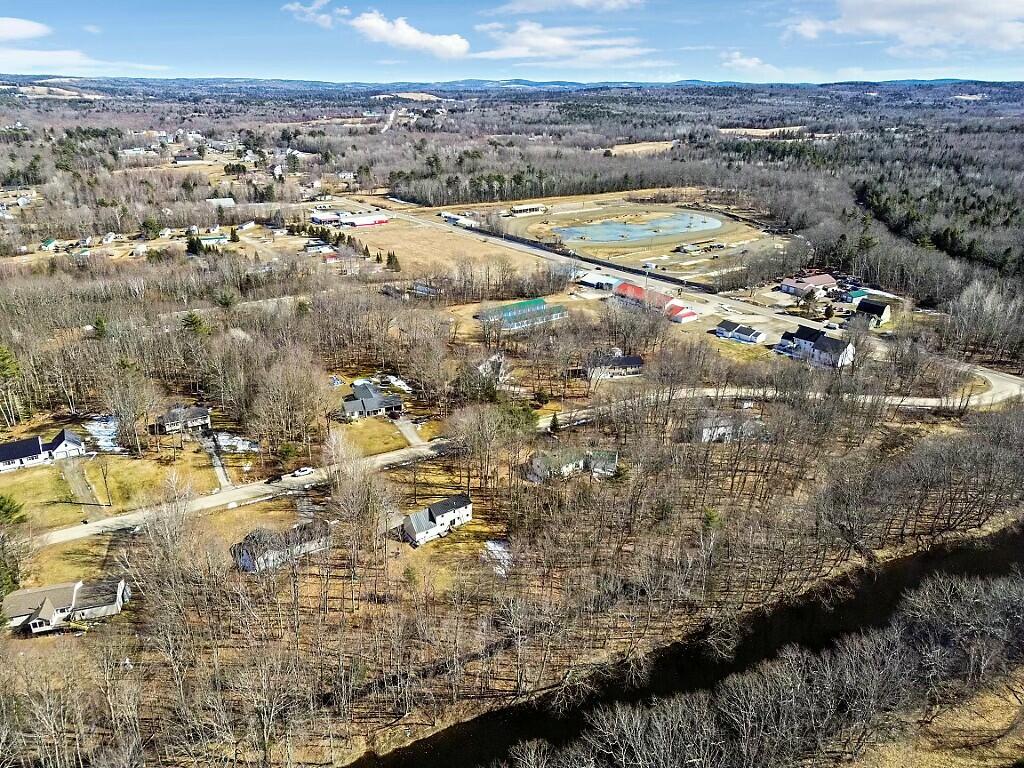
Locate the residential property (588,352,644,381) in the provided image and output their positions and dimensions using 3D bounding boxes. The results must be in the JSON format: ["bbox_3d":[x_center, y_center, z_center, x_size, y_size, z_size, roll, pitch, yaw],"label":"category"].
[{"bbox_3d":[42.800,-6.940,291.130,20.500,6.800,9.500,-2,23,-6],"label":"residential property"}]

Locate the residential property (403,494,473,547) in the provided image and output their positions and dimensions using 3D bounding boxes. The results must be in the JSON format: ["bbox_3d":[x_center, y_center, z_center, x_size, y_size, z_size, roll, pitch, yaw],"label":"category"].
[{"bbox_3d":[-20.100,34.730,191.160,17.600,7.600,8.000,-16,28,-34],"label":"residential property"}]

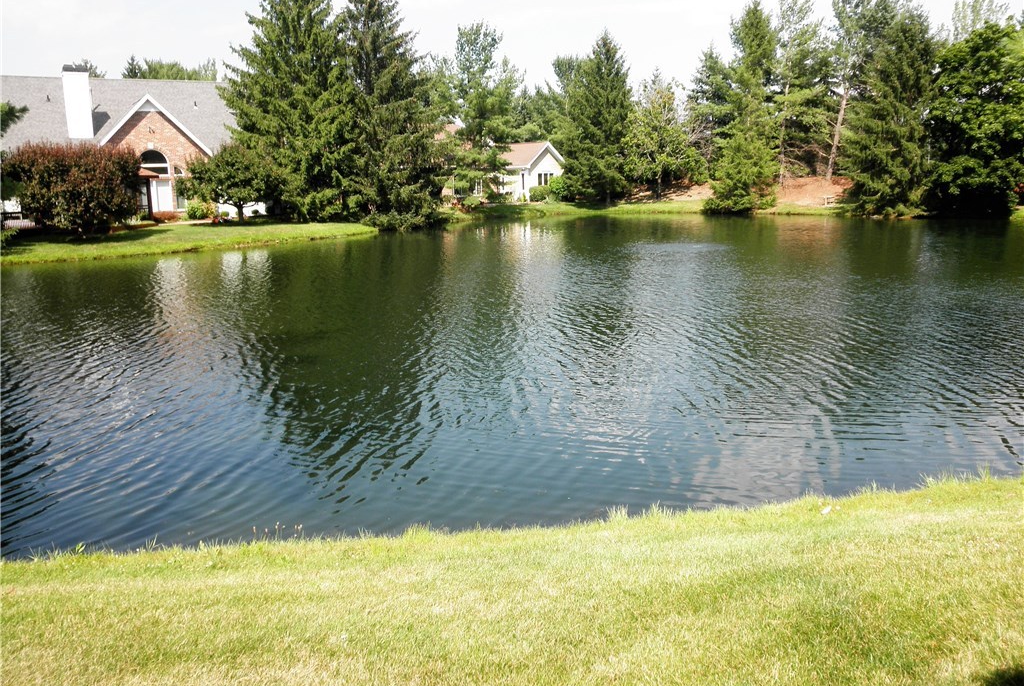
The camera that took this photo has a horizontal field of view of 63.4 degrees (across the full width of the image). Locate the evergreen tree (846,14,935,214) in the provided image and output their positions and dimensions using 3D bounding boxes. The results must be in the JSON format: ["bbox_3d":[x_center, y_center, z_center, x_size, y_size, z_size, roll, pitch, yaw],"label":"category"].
[{"bbox_3d":[26.858,-16.184,58.965,6.690,14.230,6.360,-1,12,0],"label":"evergreen tree"}]

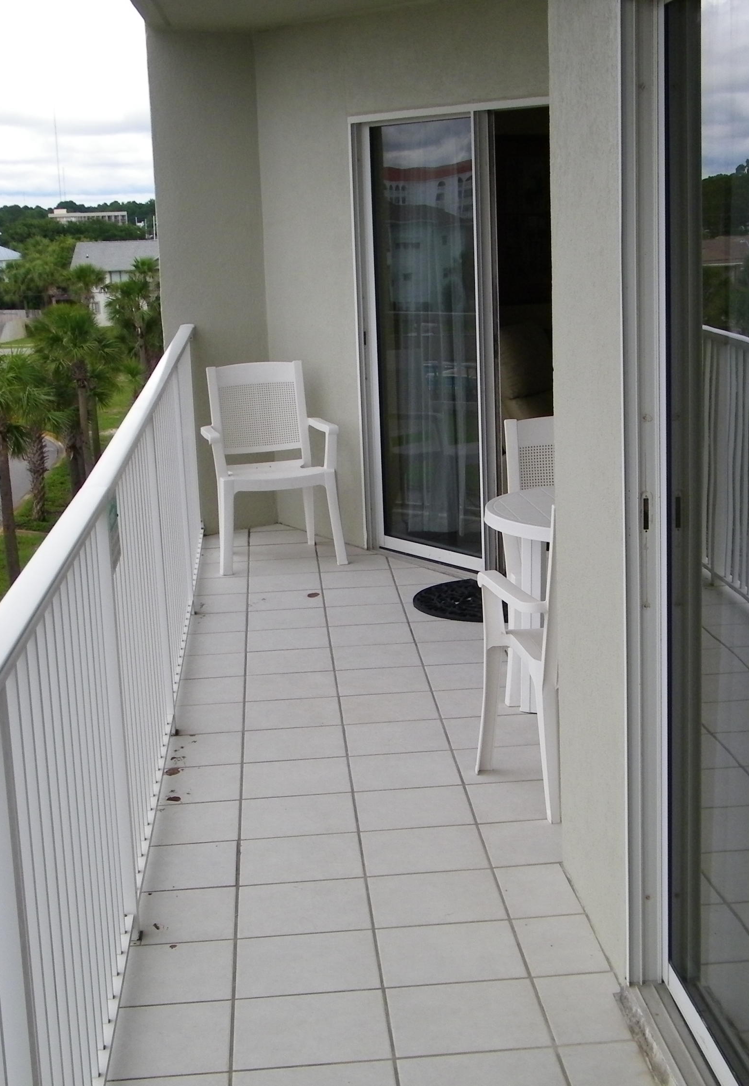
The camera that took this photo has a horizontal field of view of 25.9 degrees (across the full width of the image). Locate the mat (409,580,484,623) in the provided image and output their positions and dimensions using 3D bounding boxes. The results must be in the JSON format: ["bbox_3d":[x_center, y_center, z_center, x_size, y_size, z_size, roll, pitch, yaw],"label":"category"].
[{"bbox_3d":[0.441,0.249,6.680,0.515,0.015,0.860,-10,13,-32],"label":"mat"}]

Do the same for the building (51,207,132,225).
[{"bbox_3d":[-81.894,-88.657,466.660,22.648,13.444,16.000,-2,12,0],"label":"building"}]

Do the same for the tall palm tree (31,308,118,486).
[{"bbox_3d":[-10.210,-4.775,56.310,3.012,6.918,3.012,-2,12,0],"label":"tall palm tree"}]

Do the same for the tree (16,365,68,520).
[{"bbox_3d":[-10.832,-3.187,51.831,2.500,5.138,2.500,-2,11,0],"label":"tree"}]

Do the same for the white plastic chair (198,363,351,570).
[{"bbox_3d":[-0.501,-0.375,7.823,0.610,0.920,0.610,-5,12,-13],"label":"white plastic chair"}]

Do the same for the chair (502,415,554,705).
[{"bbox_3d":[0.688,0.022,5.624,0.610,0.910,0.610,-4,12,-6],"label":"chair"}]

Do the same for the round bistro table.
[{"bbox_3d":[0.795,0.226,5.124,0.880,0.710,0.880,-2,11,0],"label":"round bistro table"}]

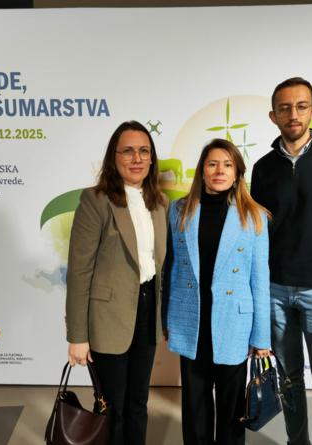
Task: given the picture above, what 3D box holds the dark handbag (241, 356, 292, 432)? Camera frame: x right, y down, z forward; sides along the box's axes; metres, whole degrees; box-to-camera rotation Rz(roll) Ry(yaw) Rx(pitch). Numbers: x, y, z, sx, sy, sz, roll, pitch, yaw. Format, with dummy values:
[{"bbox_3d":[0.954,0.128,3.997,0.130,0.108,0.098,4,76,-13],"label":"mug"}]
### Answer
[{"bbox_3d":[0.468,0.709,1.801,0.245,0.275,0.110,-6,8,-41],"label":"dark handbag"}]

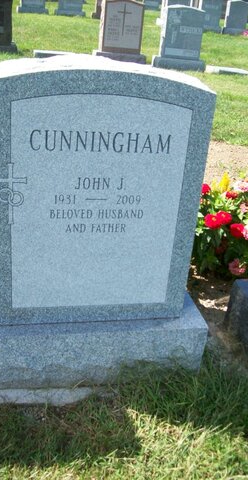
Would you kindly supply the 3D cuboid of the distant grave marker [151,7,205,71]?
[{"bbox_3d":[0.916,-3.269,8.058,0.858,0.937,0.390,0,26,-13],"label":"distant grave marker"}]

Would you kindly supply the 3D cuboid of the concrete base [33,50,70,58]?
[{"bbox_3d":[-1.051,-2.882,7.844,0.702,0.094,0.390,0,26,-13],"label":"concrete base"}]

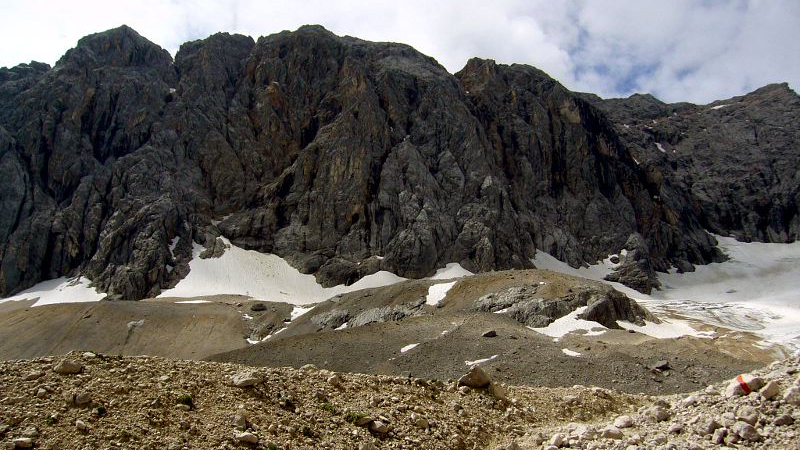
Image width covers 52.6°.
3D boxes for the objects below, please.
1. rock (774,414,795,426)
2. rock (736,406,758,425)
[{"bbox_3d":[4.278,2.164,9.000,0.211,0.116,0.178,-3,-6,25],"label":"rock"},{"bbox_3d":[3.695,2.025,8.600,0.234,0.196,0.199,0,-2,0],"label":"rock"}]

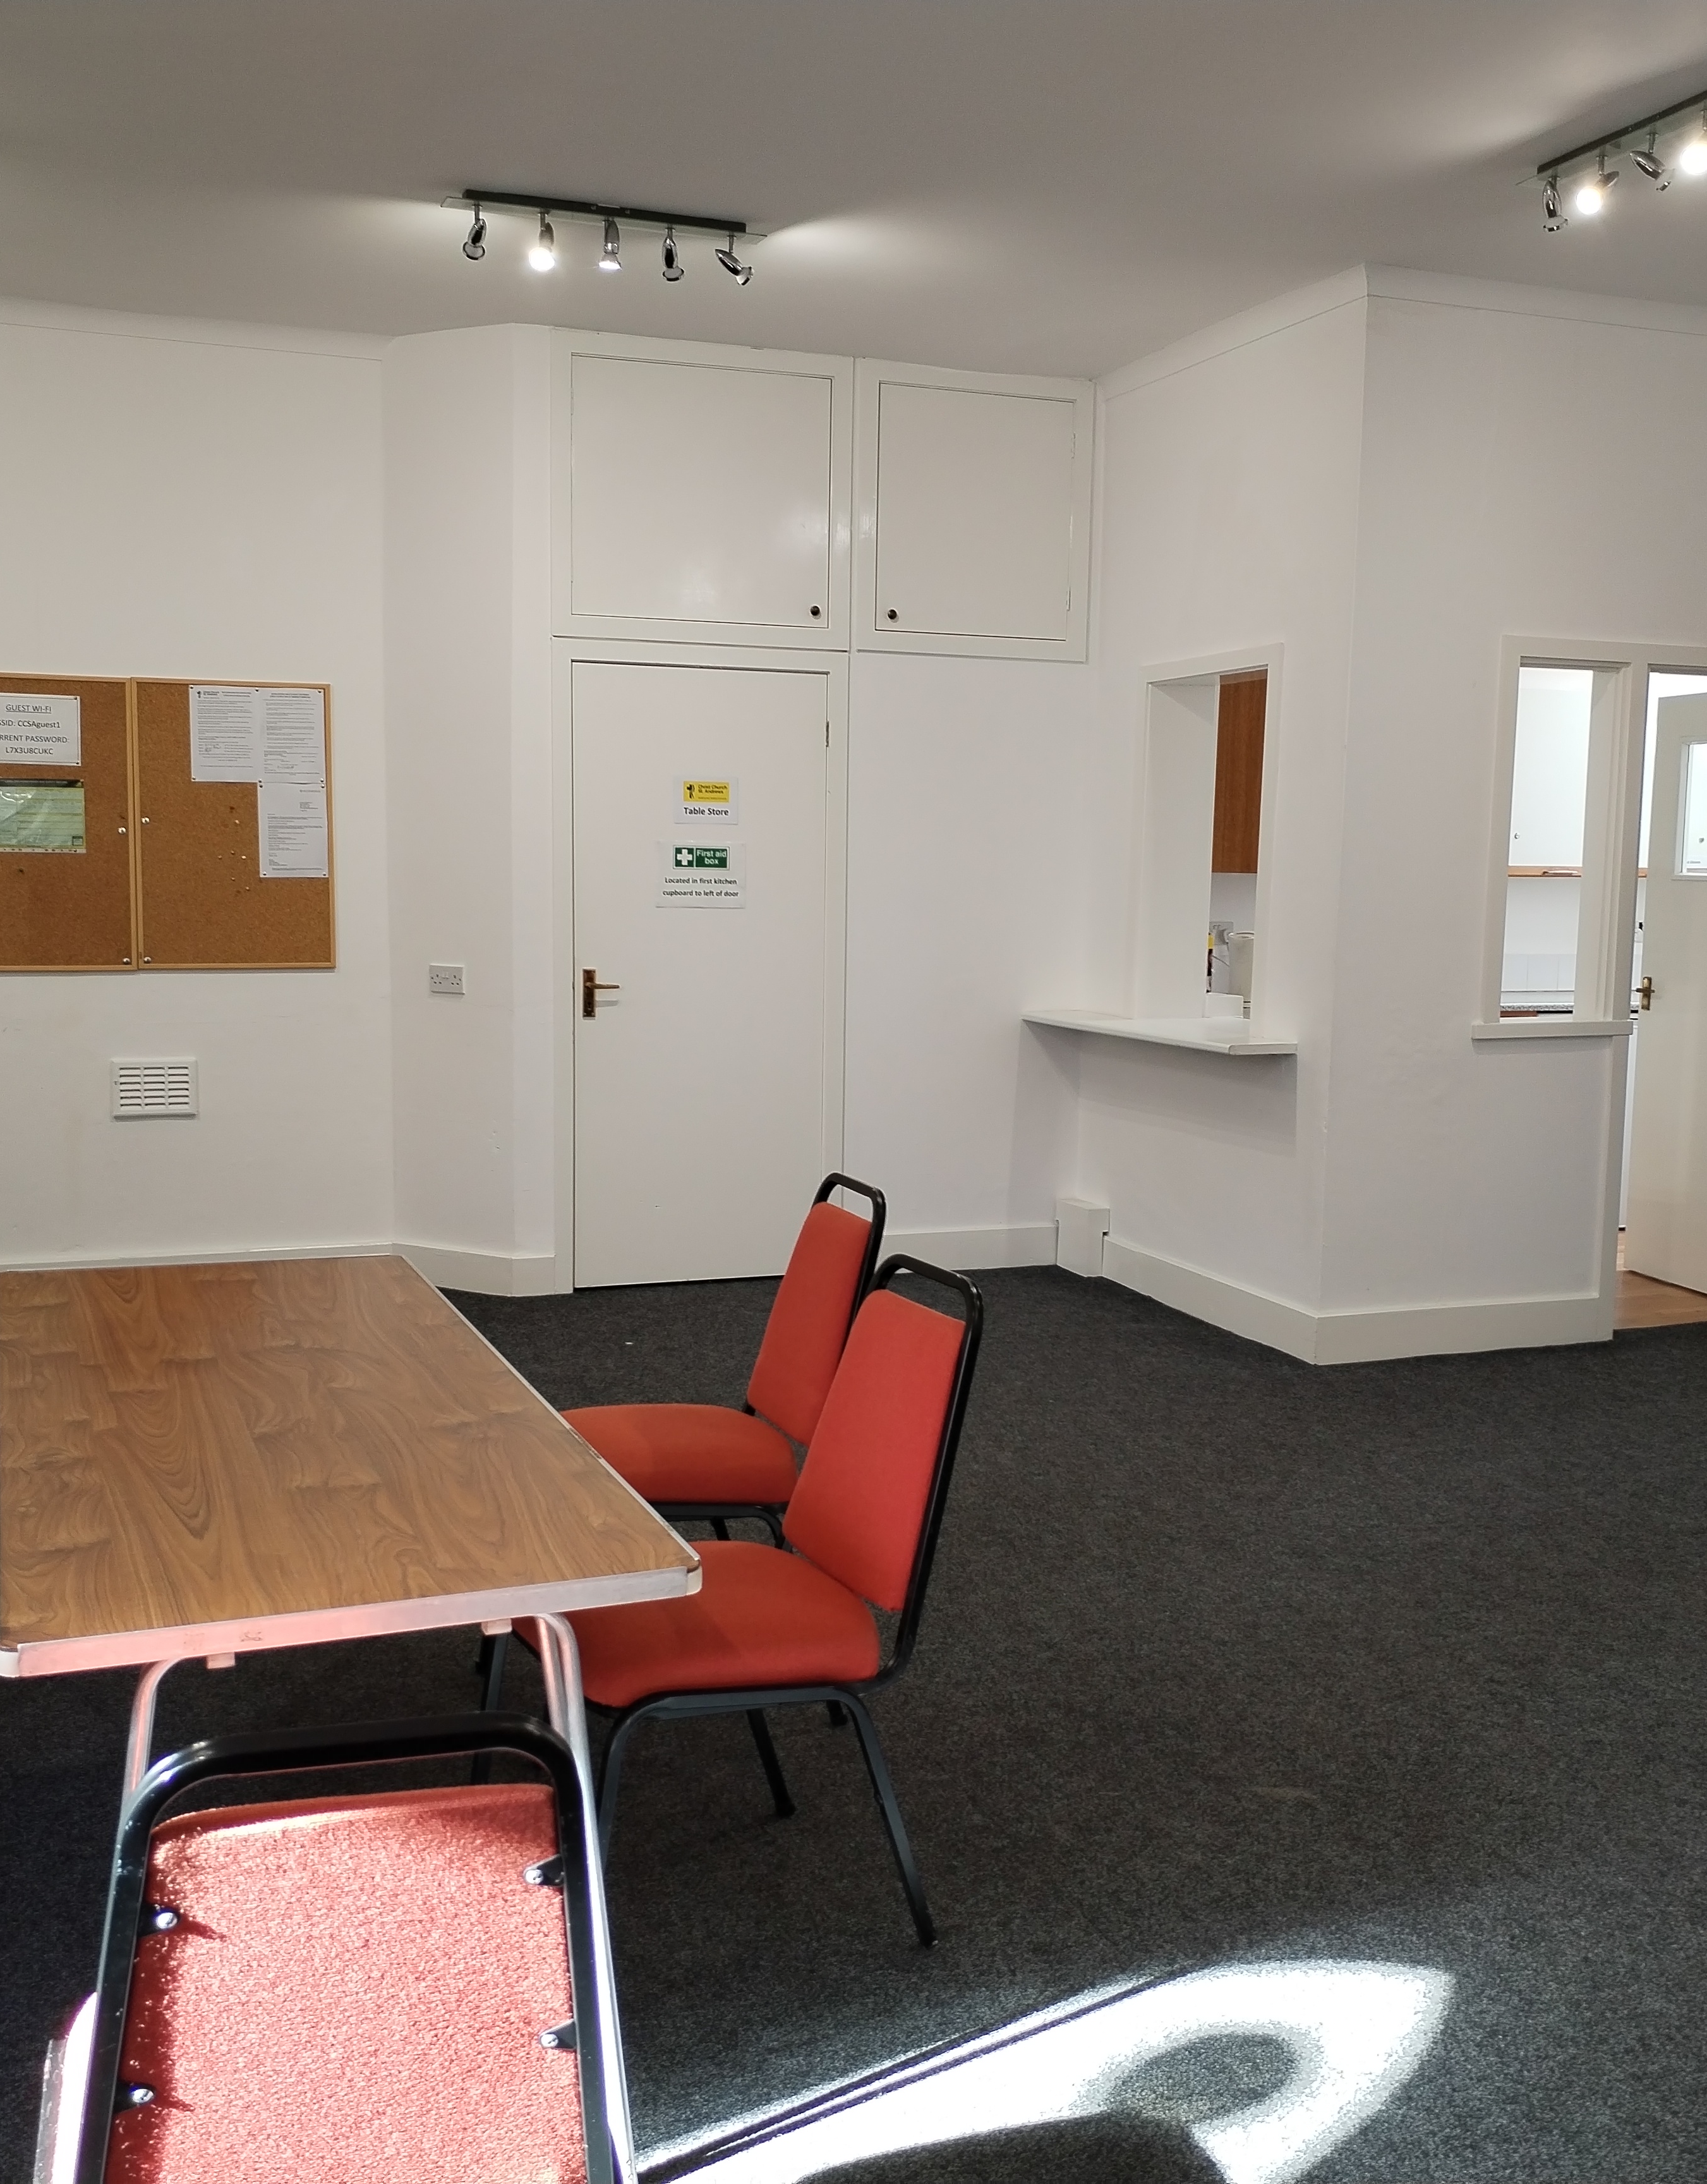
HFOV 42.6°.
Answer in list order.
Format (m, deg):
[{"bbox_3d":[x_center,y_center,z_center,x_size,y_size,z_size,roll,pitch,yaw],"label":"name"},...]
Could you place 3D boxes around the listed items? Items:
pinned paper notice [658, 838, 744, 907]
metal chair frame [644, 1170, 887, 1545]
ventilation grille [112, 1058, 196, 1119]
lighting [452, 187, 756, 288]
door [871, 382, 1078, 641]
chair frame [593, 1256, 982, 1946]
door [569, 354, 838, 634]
[{"bbox_3d":[-0.493,-0.701,7.126,0.298,0.212,0.005,-1,7,-20],"label":"pinned paper notice"},{"bbox_3d":[-0.268,0.602,3.757,0.600,0.885,0.450,-2,7,-23],"label":"metal chair frame"},{"bbox_3d":[-2.180,-0.012,6.832,0.254,0.182,0.020,-1,7,-19],"label":"ventilation grille"},{"bbox_3d":[-0.602,-2.141,5.490,0.780,0.155,0.110,-1,7,-20],"label":"lighting"},{"bbox_3d":[0.404,-1.920,7.268,0.704,0.793,0.040,-2,7,-21],"label":"door"},{"bbox_3d":[-0.175,0.685,2.977,0.600,0.868,0.460,-2,7,-24],"label":"chair frame"},{"bbox_3d":[-0.476,-1.909,6.999,0.856,0.800,0.035,-1,7,-20],"label":"door"}]

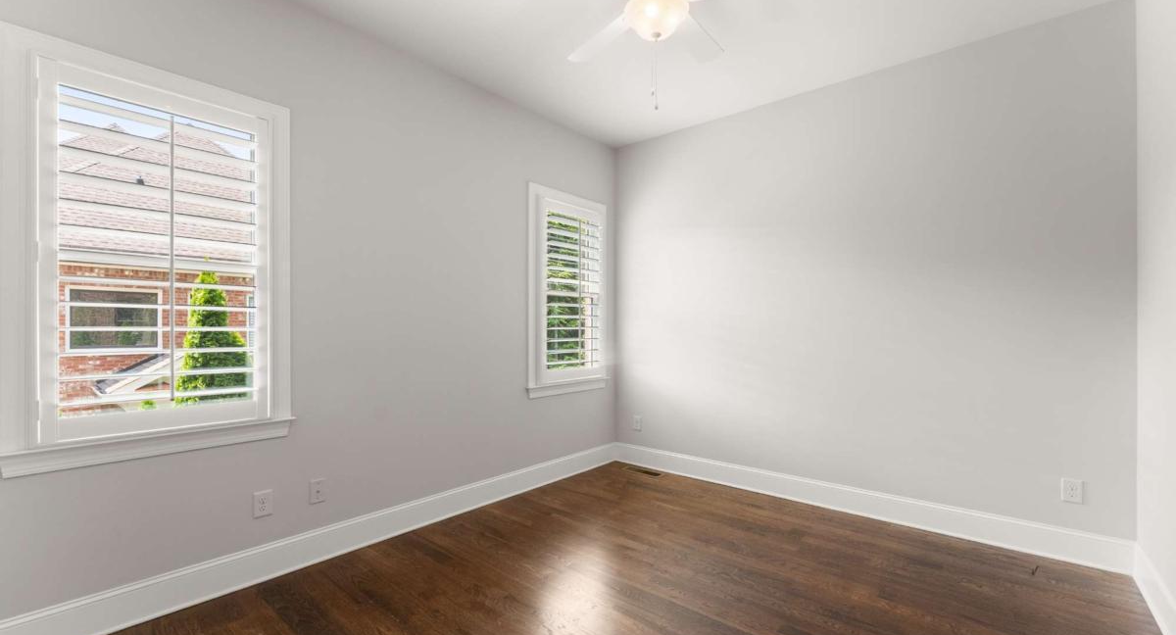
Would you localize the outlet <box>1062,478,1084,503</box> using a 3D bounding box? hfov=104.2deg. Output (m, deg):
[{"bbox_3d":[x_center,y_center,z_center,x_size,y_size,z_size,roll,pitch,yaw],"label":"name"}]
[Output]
[{"bbox_3d":[2.421,0.869,2.287,0.073,0.116,0.010,-1,-1,39],"label":"outlet"}]

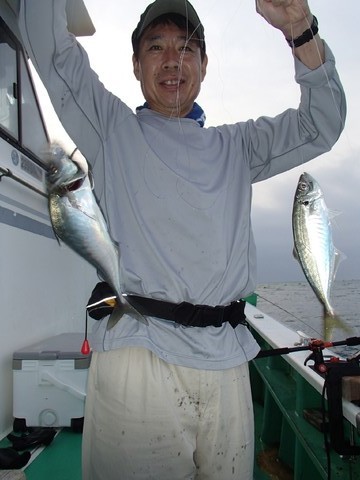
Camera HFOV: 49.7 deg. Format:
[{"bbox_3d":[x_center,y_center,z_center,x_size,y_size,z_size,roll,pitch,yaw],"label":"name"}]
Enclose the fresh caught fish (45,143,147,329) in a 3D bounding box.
[{"bbox_3d":[-0.172,0.001,0.730,0.105,0.380,0.060,-22,-5,-12],"label":"fresh caught fish"}]

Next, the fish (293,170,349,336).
[{"bbox_3d":[0.282,0.028,0.760,0.095,0.330,0.052,-11,-6,20],"label":"fish"}]

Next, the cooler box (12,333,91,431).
[{"bbox_3d":[-0.745,0.936,2.696,0.415,0.465,0.830,-2,-7,4],"label":"cooler box"}]

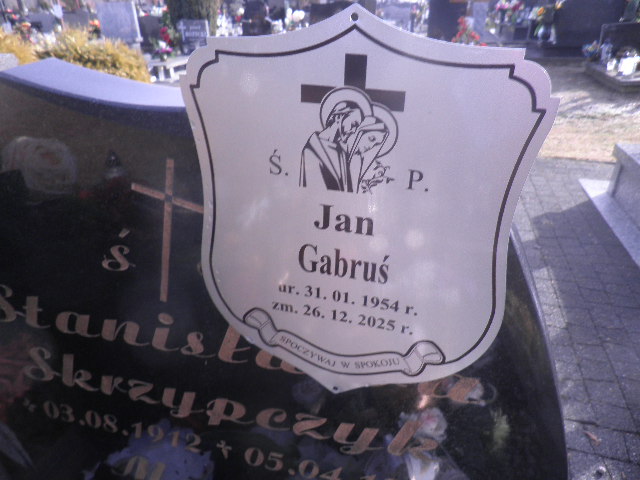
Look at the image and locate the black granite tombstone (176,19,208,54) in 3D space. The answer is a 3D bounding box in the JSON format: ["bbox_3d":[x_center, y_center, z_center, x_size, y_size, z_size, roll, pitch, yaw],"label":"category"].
[{"bbox_3d":[-2.789,-4.495,9.872,0.668,0.757,0.100,7,28,14],"label":"black granite tombstone"}]

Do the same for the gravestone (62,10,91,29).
[{"bbox_3d":[-5.876,-5.219,10.853,0.680,0.683,0.100,7,28,14],"label":"gravestone"}]

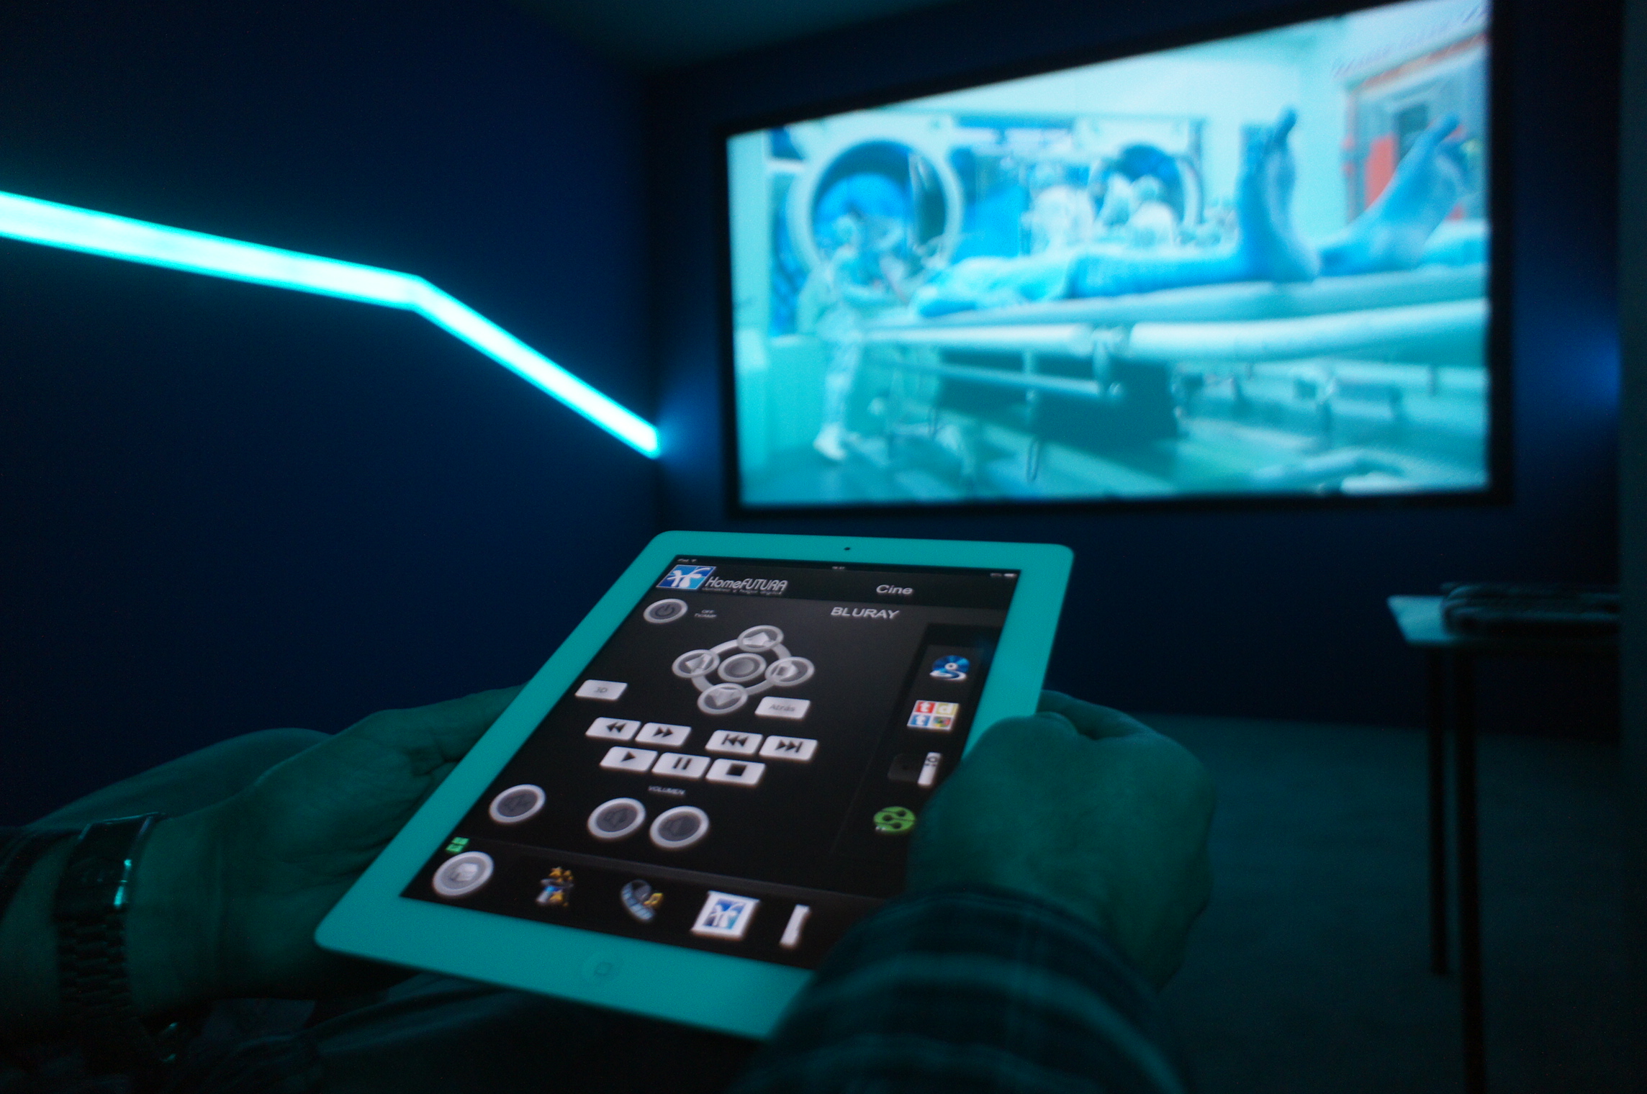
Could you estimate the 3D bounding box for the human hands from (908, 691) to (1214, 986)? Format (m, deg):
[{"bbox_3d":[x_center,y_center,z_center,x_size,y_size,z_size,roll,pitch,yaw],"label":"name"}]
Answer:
[{"bbox_3d":[0.072,0.087,0.337,0.100,0.088,0.125,0,4,16],"label":"human hands"}]

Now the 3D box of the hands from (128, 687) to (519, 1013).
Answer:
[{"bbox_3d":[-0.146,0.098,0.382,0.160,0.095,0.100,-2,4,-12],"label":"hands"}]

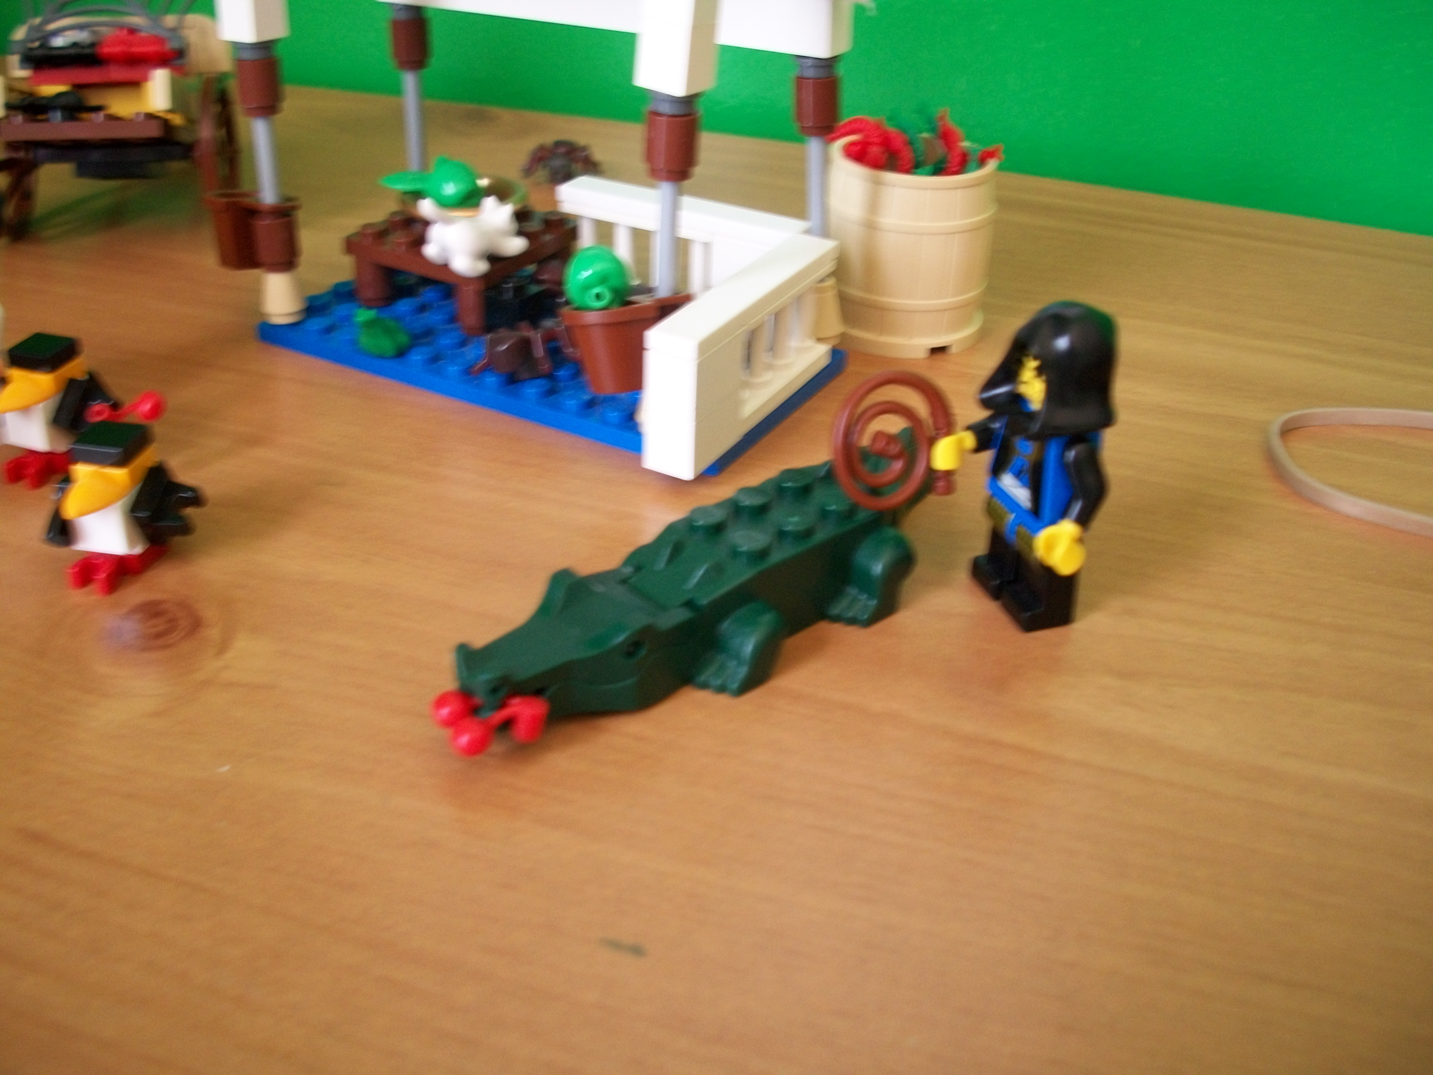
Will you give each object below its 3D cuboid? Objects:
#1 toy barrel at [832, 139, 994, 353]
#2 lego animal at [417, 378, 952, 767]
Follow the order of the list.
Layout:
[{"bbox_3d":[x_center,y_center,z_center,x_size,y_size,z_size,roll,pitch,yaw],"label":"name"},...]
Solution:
[{"bbox_3d":[0.036,-0.056,0.273,0.032,0.034,0.032,1,32,-1],"label":"toy barrel"},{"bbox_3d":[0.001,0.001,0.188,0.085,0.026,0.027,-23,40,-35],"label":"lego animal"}]

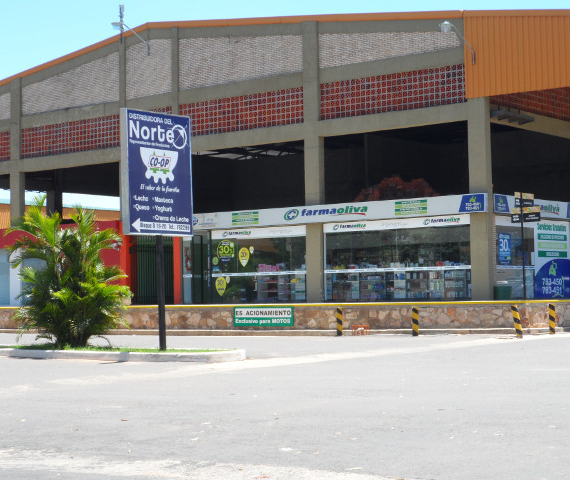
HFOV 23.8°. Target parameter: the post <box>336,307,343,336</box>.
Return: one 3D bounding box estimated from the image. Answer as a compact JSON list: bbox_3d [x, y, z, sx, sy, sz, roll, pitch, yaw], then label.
[{"bbox_3d":[1.589,2.379,39.200,0.155,0.810,0.155,-3,-4,39],"label":"post"}]

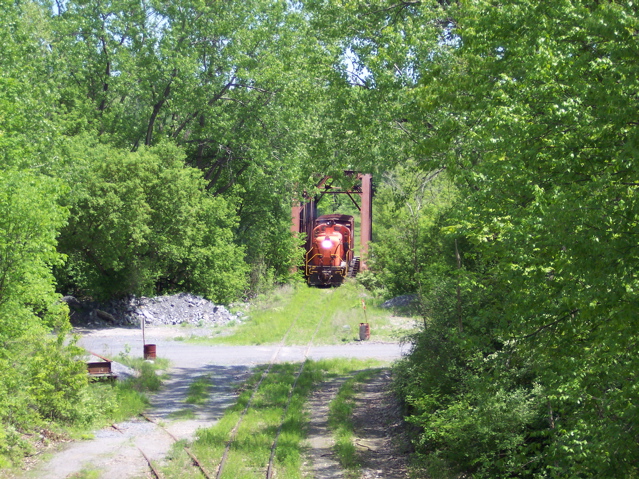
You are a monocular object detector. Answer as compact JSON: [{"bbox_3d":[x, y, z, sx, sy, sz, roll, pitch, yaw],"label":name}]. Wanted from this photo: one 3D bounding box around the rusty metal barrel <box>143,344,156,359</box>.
[{"bbox_3d":[-8.069,5.457,89.000,0.580,0.840,0.580,0,3,2],"label":"rusty metal barrel"}]

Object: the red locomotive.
[{"bbox_3d":[0.880,0.870,146.800,3.100,4.400,17.000,0,3,2],"label":"red locomotive"}]

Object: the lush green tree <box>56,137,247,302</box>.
[{"bbox_3d":[-10.725,-1.085,119.000,12.200,11.000,10.500,0,3,2],"label":"lush green tree"}]

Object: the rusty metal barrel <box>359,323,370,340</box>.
[{"bbox_3d":[2.410,4.904,98.500,0.580,0.880,0.580,0,3,2],"label":"rusty metal barrel"}]

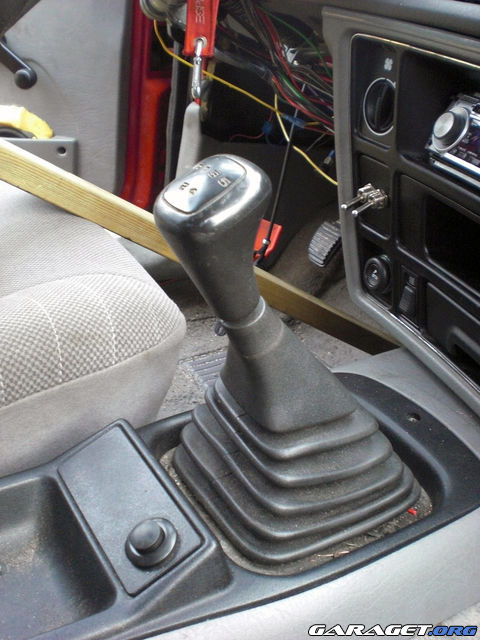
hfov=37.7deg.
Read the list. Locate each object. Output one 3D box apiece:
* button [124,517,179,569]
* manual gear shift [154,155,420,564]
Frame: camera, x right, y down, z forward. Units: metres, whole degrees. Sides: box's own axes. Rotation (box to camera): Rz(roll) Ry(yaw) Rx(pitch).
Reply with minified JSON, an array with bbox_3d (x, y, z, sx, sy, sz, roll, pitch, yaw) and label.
[{"bbox_3d":[-0.054,0.130,0.420,0.032,0.013,0.032,-12,40,10],"label":"button"},{"bbox_3d":[0.038,0.015,0.459,0.211,0.244,0.115,-10,32,-29],"label":"manual gear shift"}]

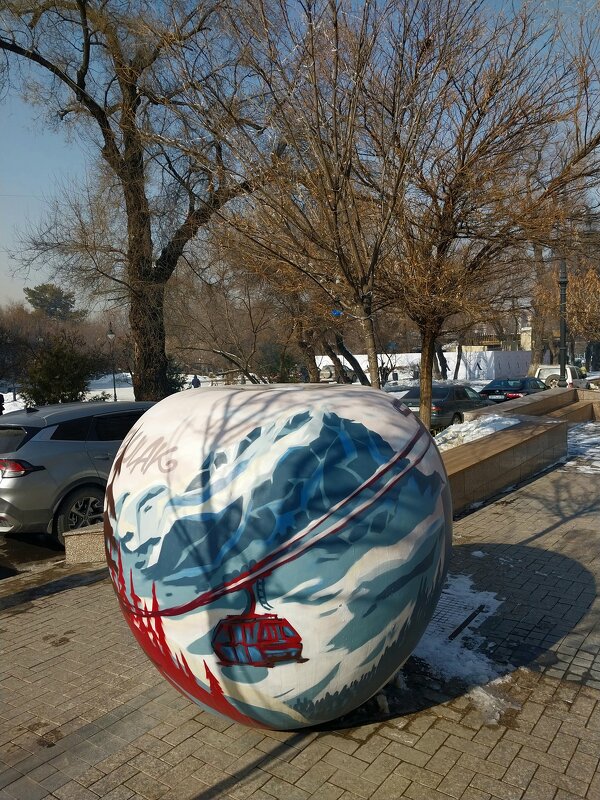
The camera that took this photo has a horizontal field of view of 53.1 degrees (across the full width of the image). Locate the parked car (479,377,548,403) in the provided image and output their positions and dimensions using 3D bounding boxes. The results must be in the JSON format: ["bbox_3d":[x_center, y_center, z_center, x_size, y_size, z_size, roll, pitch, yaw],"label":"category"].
[{"bbox_3d":[8.601,-0.154,23.763,1.830,1.460,4.800,0,4,37],"label":"parked car"}]

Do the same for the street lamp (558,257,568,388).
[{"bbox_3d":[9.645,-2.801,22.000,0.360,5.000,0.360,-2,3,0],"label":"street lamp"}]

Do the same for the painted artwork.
[{"bbox_3d":[-0.105,0.758,3.370,1.860,1.670,1.860,-2,3,-2],"label":"painted artwork"}]

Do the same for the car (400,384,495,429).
[{"bbox_3d":[4.676,0.212,19.136,1.780,1.420,4.720,0,4,37],"label":"car"}]

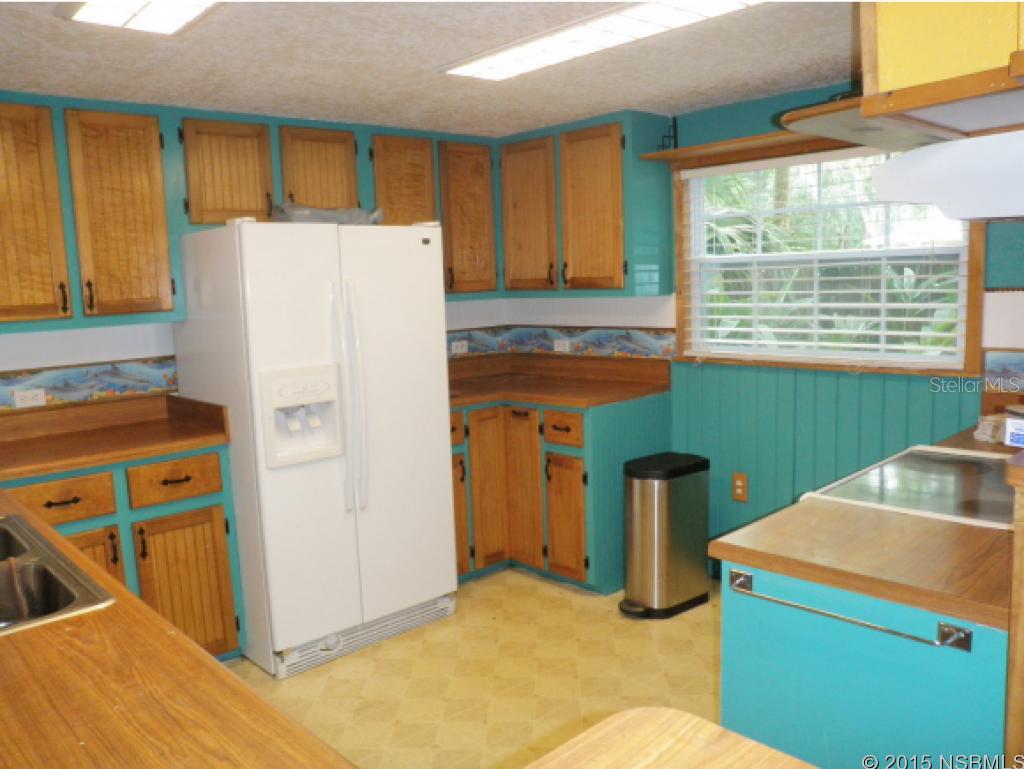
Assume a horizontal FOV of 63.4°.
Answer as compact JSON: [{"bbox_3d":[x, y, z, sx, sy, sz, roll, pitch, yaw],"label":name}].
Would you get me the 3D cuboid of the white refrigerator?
[{"bbox_3d":[-0.848,0.201,3.618,0.867,1.726,0.830,-9,9,-41],"label":"white refrigerator"}]

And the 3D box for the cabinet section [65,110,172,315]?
[{"bbox_3d":[-1.589,-0.662,3.280,0.331,0.757,0.310,-10,11,-42],"label":"cabinet section"}]

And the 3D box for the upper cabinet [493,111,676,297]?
[{"bbox_3d":[0.335,-0.863,4.197,0.327,0.842,0.941,-9,9,-41],"label":"upper cabinet"}]

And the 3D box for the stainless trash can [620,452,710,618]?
[{"bbox_3d":[0.663,0.663,3.668,0.374,0.653,0.253,-9,9,-41],"label":"stainless trash can"}]

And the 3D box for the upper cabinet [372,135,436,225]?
[{"bbox_3d":[-0.624,-0.992,4.158,0.369,0.425,0.334,-9,9,-41],"label":"upper cabinet"}]

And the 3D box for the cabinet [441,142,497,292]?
[{"bbox_3d":[-0.330,-0.868,4.427,0.344,0.756,0.334,-9,9,-41],"label":"cabinet"}]

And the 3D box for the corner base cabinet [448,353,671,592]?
[{"bbox_3d":[-0.027,0.433,4.242,1.103,1.042,1.269,-9,9,-41],"label":"corner base cabinet"}]

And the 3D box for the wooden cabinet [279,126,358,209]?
[{"bbox_3d":[-0.969,-0.940,3.858,0.380,0.425,0.334,-9,9,-41],"label":"wooden cabinet"}]

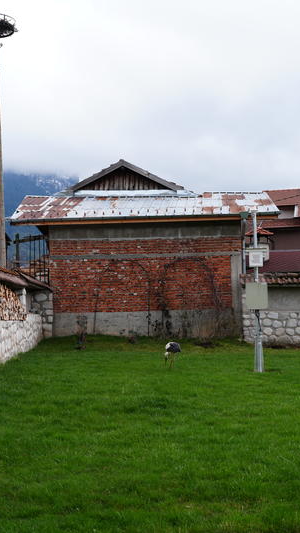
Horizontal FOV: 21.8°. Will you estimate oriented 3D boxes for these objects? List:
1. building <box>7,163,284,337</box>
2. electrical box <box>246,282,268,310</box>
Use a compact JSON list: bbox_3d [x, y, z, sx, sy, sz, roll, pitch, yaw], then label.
[{"bbox_3d":[-0.142,-0.588,25.953,7.830,5.850,6.600,-1,-4,0],"label":"building"},{"bbox_3d":[1.952,0.540,14.150,0.400,0.490,0.200,-1,-4,0],"label":"electrical box"}]

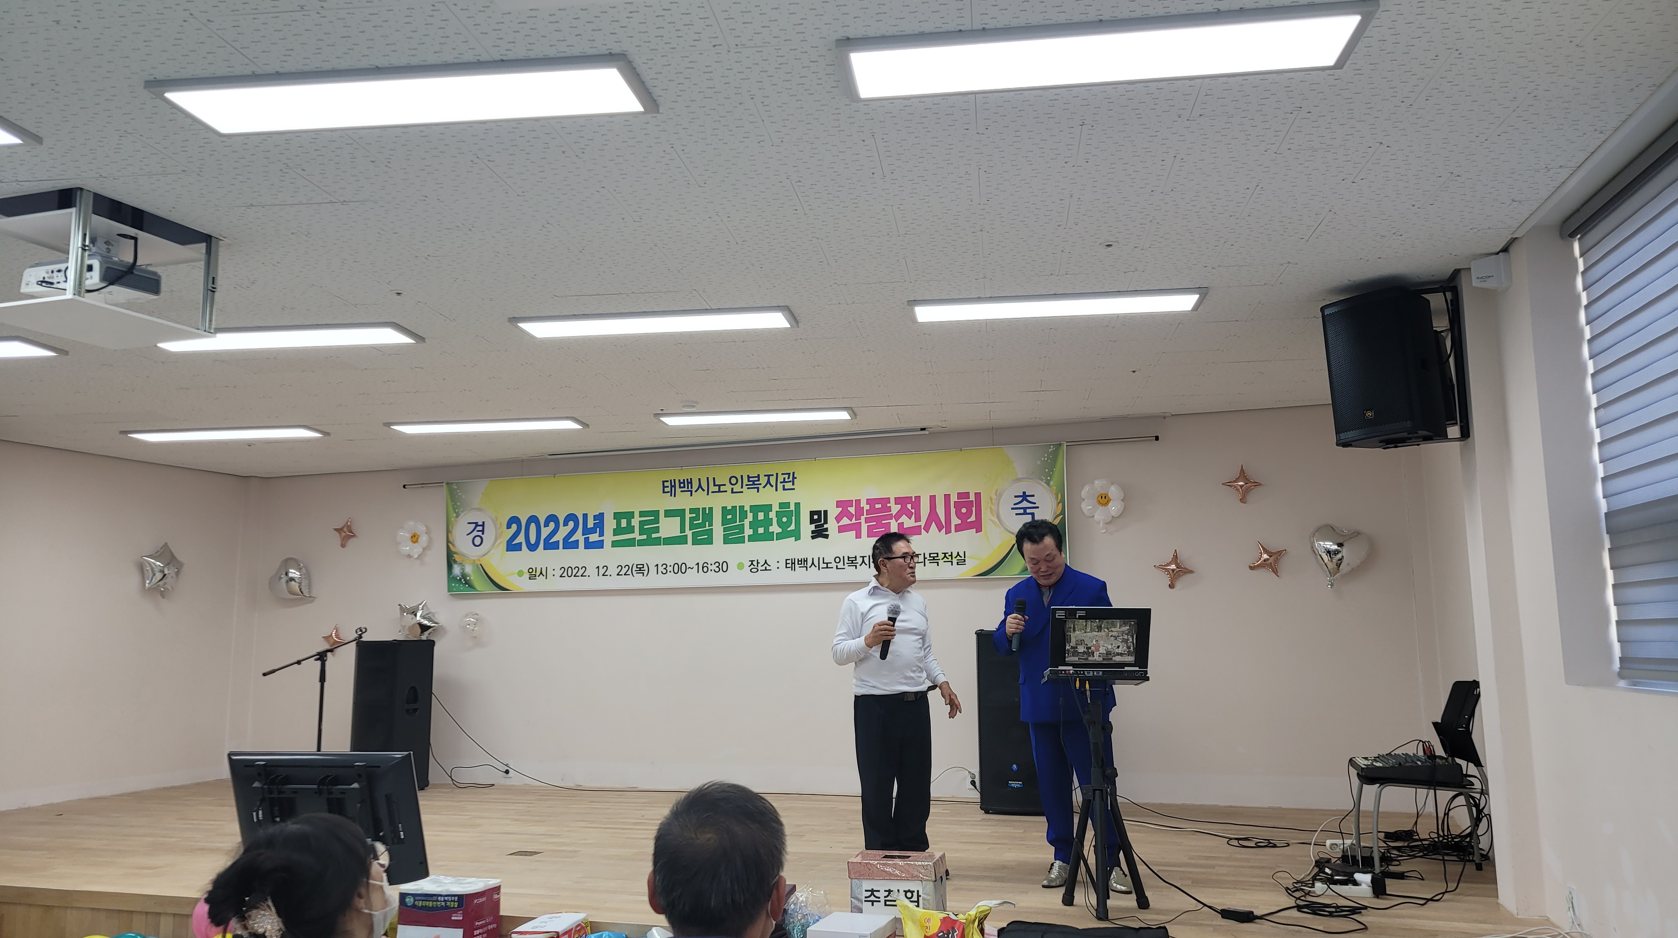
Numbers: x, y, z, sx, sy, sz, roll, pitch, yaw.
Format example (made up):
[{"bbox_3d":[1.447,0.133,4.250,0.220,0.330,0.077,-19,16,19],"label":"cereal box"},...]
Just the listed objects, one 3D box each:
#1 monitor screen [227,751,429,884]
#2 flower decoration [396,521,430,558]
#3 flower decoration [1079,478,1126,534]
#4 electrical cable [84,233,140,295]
[{"bbox_3d":[-2.275,1.543,5.590,0.897,0.581,0.091,-2,10,11],"label":"monitor screen"},{"bbox_3d":[-3.443,0.572,10.185,0.290,0.310,0.120,-3,-8,19],"label":"flower decoration"},{"bbox_3d":[1.759,0.245,8.414,0.300,0.370,0.120,-3,-8,19],"label":"flower decoration"},{"bbox_3d":[-2.488,-0.702,4.284,0.220,0.200,0.170,-4,-8,20],"label":"electrical cable"}]

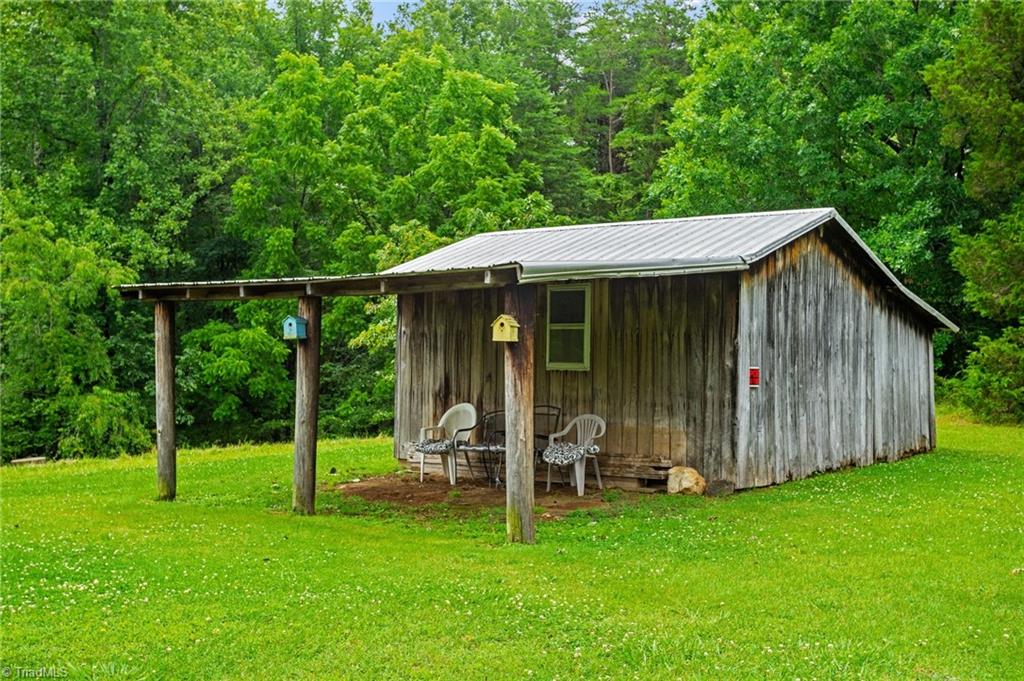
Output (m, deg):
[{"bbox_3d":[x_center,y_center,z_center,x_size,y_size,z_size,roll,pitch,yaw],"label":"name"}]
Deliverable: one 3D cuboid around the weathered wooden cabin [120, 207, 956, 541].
[{"bbox_3d":[1.316,-0.016,15.043,5.756,3.313,11.447,0,0,38],"label":"weathered wooden cabin"}]

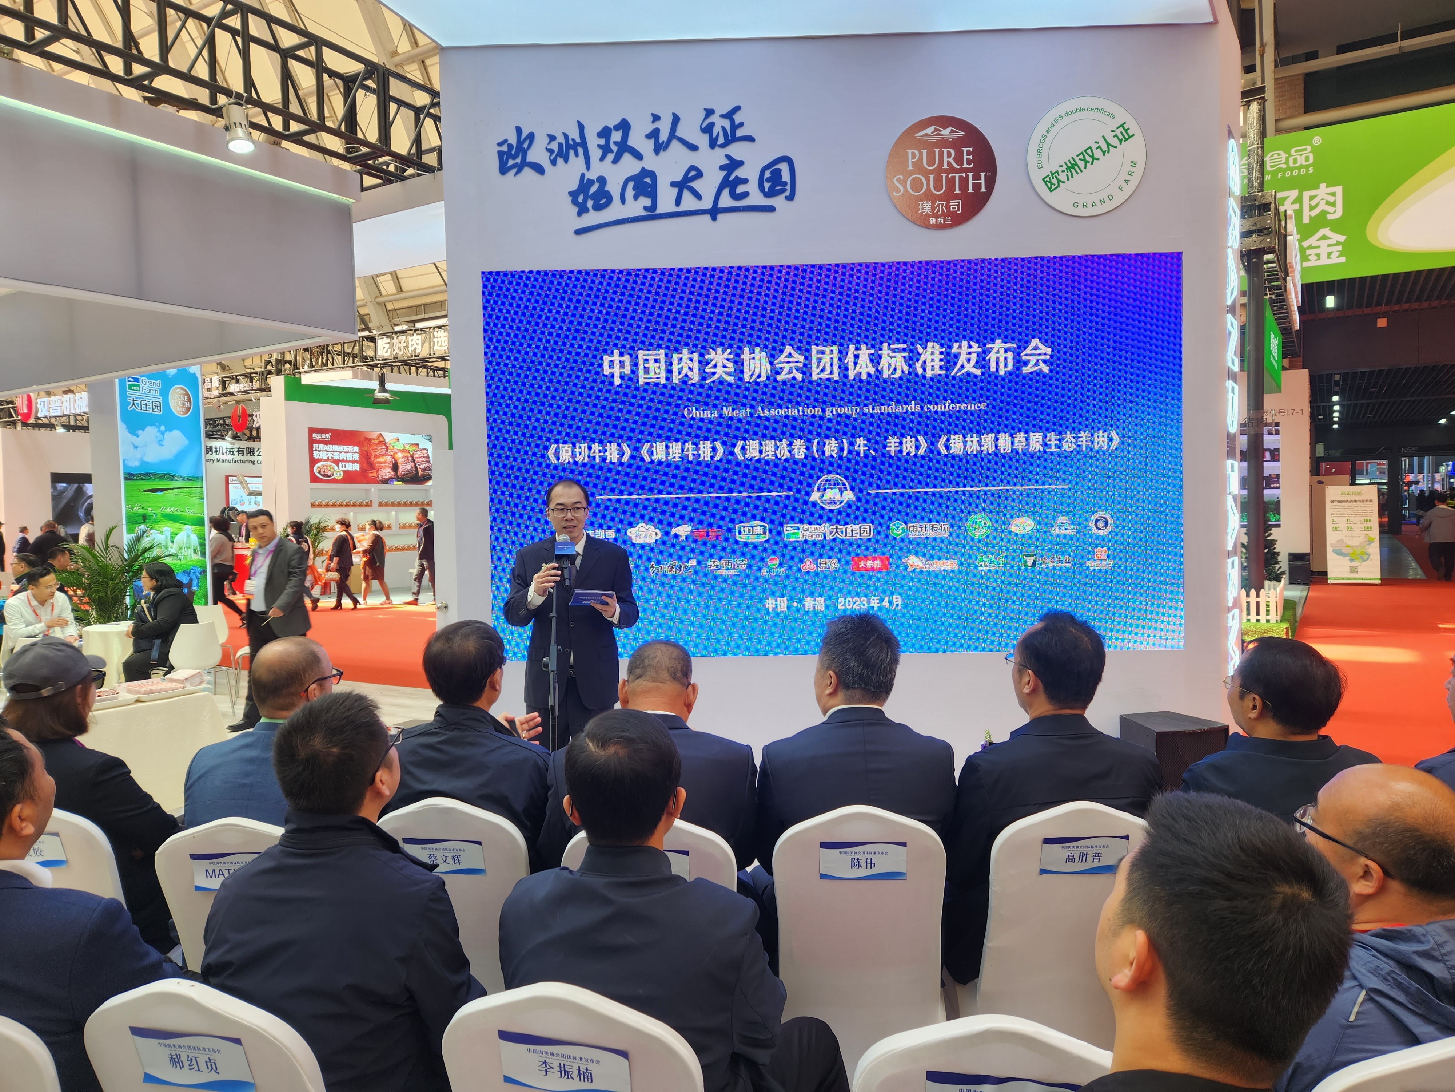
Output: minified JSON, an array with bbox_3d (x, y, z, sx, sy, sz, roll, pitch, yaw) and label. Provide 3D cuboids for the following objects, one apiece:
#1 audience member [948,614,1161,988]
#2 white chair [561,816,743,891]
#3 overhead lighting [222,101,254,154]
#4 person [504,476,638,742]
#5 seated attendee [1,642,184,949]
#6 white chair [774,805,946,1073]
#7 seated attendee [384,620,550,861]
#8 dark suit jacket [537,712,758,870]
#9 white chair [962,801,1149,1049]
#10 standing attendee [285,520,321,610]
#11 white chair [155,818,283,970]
[{"bbox_3d":[0.882,0.833,2.864,0.530,1.330,0.850,-1,2,-5],"label":"audience member"},{"bbox_3d":[-0.160,1.068,2.536,0.430,0.920,0.560,-1,2,3],"label":"white chair"},{"bbox_3d":[-2.629,-2.250,5.200,0.145,0.250,0.145,-2,2,-27],"label":"overhead lighting"},{"bbox_3d":[-0.616,0.616,3.900,0.540,1.740,0.420,-1,2,-6],"label":"person"},{"bbox_3d":[-1.643,0.874,2.861,0.540,1.300,0.800,0,3,30],"label":"seated attendee"},{"bbox_3d":[0.344,1.055,2.596,0.430,0.920,0.560,-1,2,3],"label":"white chair"},{"bbox_3d":[-0.613,0.844,2.851,0.540,1.320,0.800,-1,3,12],"label":"seated attendee"},{"bbox_3d":[-0.170,0.731,2.495,0.540,0.660,0.400,-1,3,2],"label":"dark suit jacket"},{"bbox_3d":[0.843,1.044,2.596,0.430,0.920,0.560,-1,2,-4],"label":"white chair"},{"bbox_3d":[-7.686,0.315,17.499,0.580,1.620,0.480,-1,2,2],"label":"standing attendee"},{"bbox_3d":[-1.149,1.075,2.570,0.430,0.905,0.560,-1,3,1],"label":"white chair"}]

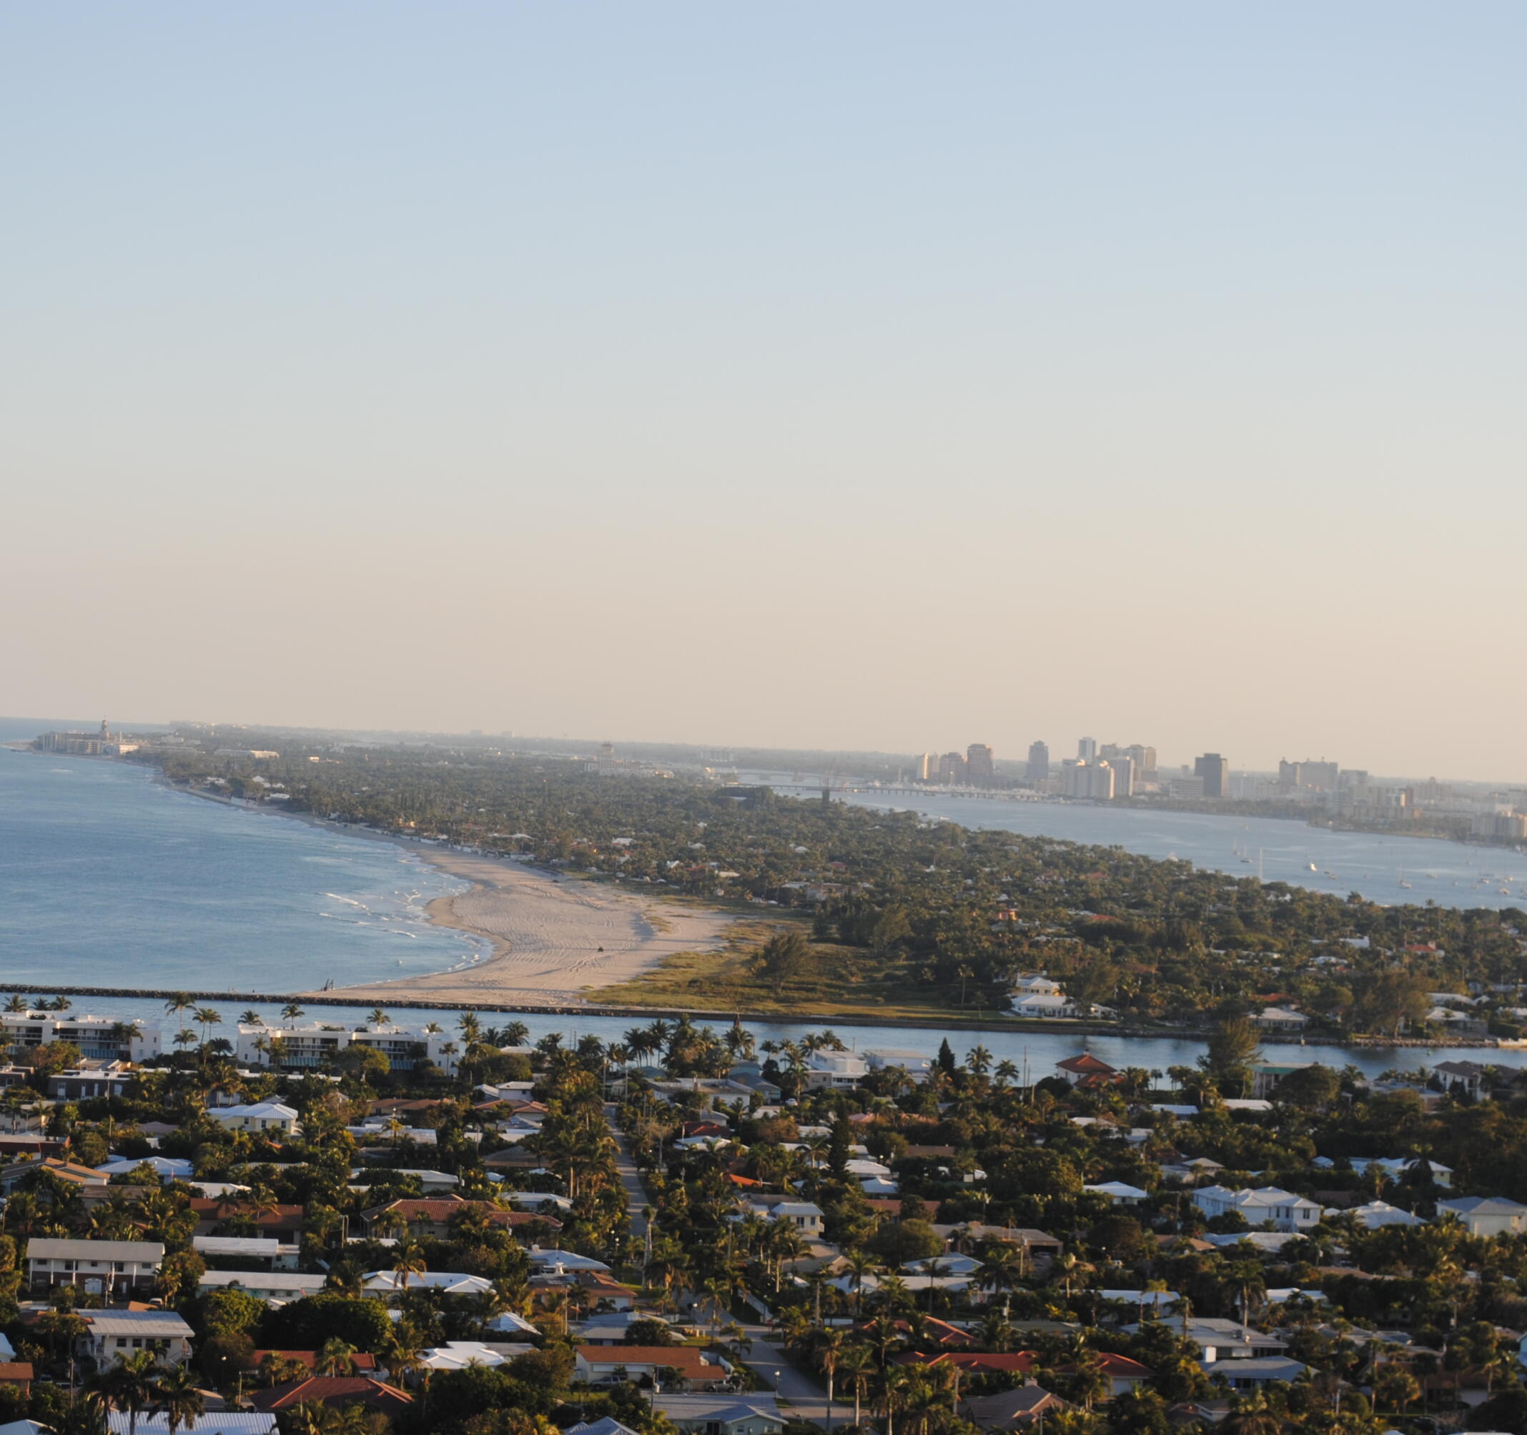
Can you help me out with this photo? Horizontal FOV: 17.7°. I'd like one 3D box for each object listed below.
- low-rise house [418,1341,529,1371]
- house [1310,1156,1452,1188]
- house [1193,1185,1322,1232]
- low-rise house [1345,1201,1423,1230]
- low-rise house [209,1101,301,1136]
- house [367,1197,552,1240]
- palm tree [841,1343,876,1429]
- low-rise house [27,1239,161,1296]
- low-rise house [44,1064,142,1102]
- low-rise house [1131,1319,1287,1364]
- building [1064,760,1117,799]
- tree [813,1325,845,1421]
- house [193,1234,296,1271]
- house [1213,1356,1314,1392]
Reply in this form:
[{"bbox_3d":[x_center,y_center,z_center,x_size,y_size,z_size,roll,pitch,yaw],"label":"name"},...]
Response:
[{"bbox_3d":[-37.230,83.510,630.000,14.000,4.600,17.000,3,0,-5],"label":"low-rise house"},{"bbox_3d":[125.800,93.430,991.680,25.500,6.800,14.000,3,0,-6],"label":"house"},{"bbox_3d":[90.620,91.340,896.080,18.000,7.400,20.000,3,0,-12],"label":"house"},{"bbox_3d":[113.960,92.320,898.820,12.000,5.500,15.000,3,0,-7],"label":"low-rise house"},{"bbox_3d":[-104.810,82.160,1000.820,18.000,6.500,13.000,3,0,-5],"label":"low-rise house"},{"bbox_3d":[-50.150,83.190,811.000,30.000,4.900,18.000,3,0,-5],"label":"house"},{"bbox_3d":[11.760,82.530,602.000,4.600,10.800,4.600,3,0,-5],"label":"palm tree"},{"bbox_3d":[-99.070,81.510,724.830,19.700,7.200,14.000,3,0,-5],"label":"low-rise house"},{"bbox_3d":[-148.220,82.170,1083.450,20.500,4.900,13.000,3,0,-5],"label":"low-rise house"},{"bbox_3d":[63.340,89.270,697.820,19.500,6.200,15.000,3,0,-9],"label":"low-rise house"},{"bbox_3d":[500.620,98.540,7512.690,74.000,62.000,24.000,3,0,15],"label":"building"},{"bbox_3d":[8.240,81.840,609.000,4.100,11.900,4.100,3,0,-5],"label":"tree"},{"bbox_3d":[-81.960,84.680,774.860,16.000,4.600,12.500,3,0,-5],"label":"house"},{"bbox_3d":[67.420,88.330,657.000,13.000,4.400,13.000,3,0,-5],"label":"house"}]

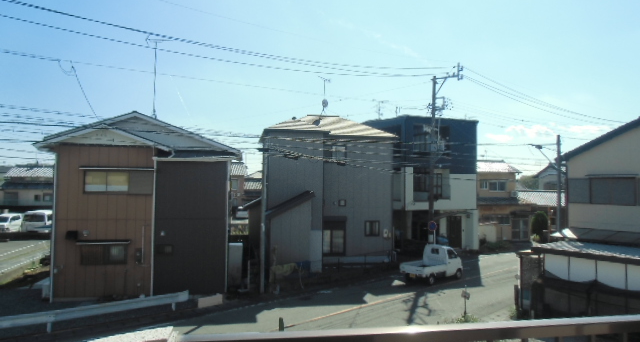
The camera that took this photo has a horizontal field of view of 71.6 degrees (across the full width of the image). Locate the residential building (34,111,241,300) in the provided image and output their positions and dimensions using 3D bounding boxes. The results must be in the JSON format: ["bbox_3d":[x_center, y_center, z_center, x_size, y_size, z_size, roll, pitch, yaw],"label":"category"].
[{"bbox_3d":[-8.387,1.527,22.462,7.800,7.900,8.500,1,-3,-16],"label":"residential building"}]

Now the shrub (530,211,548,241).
[{"bbox_3d":[20.359,5.161,41.123,1.650,2.750,1.650,1,-3,-16],"label":"shrub"}]

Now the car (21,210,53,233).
[{"bbox_3d":[-24.817,4.512,39.537,1.700,1.980,4.700,2,-3,-20],"label":"car"}]

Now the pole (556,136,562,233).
[{"bbox_3d":[11.251,1.969,20.739,0.220,7.290,0.220,3,-3,-40],"label":"pole"}]

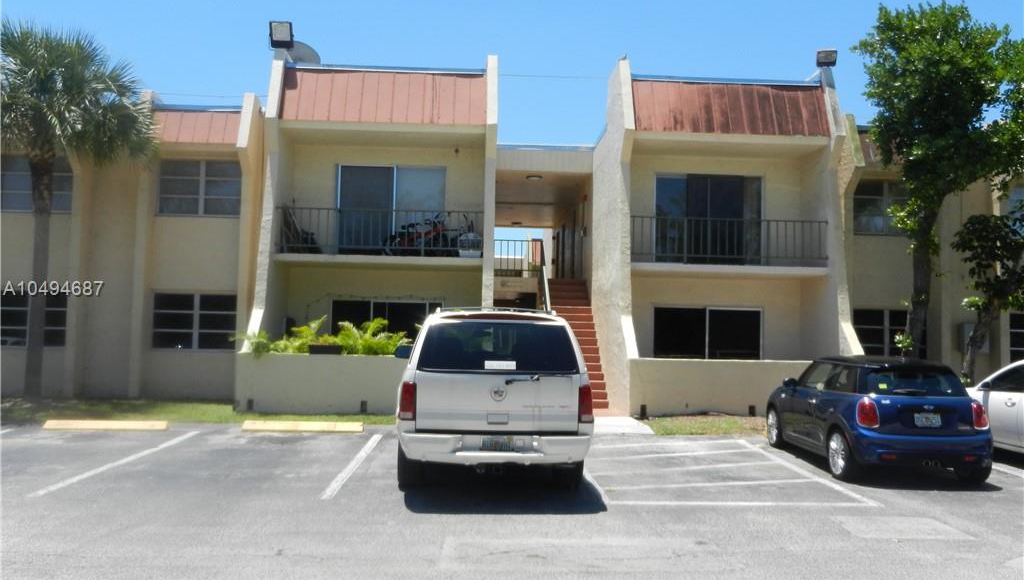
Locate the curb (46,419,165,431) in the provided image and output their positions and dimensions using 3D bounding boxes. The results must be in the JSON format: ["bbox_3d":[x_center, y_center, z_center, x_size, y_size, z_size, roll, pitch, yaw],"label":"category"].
[{"bbox_3d":[-6.232,2.081,13.230,1.830,0.130,0.160,1,-3,-2],"label":"curb"}]

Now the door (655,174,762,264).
[{"bbox_3d":[4.368,-1.499,19.048,2.430,2.070,0.120,1,-3,-2],"label":"door"}]

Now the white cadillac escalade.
[{"bbox_3d":[-0.304,1.225,10.896,2.020,1.930,5.060,1,-3,-4],"label":"white cadillac escalade"}]

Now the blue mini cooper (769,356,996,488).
[{"bbox_3d":[4.677,1.608,11.480,1.730,1.414,3.840,1,-3,0],"label":"blue mini cooper"}]

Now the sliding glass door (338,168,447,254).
[{"bbox_3d":[-2.618,-1.666,18.744,2.430,2.070,0.120,1,-3,-2],"label":"sliding glass door"}]

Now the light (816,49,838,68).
[{"bbox_3d":[6.608,-4.848,17.967,0.440,0.340,0.280,1,-3,-2],"label":"light"}]

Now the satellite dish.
[{"bbox_3d":[-4.776,-5.206,19.180,0.850,0.750,0.450,0,-3,30],"label":"satellite dish"}]

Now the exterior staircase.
[{"bbox_3d":[1.416,1.086,19.553,1.030,2.950,3.950,1,-3,-2],"label":"exterior staircase"}]

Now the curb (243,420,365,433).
[{"bbox_3d":[-3.279,2.154,13.439,1.850,0.130,0.160,1,-3,-2],"label":"curb"}]

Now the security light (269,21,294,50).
[{"bbox_3d":[-4.696,-5.185,17.479,0.490,0.470,0.280,1,-3,0],"label":"security light"}]

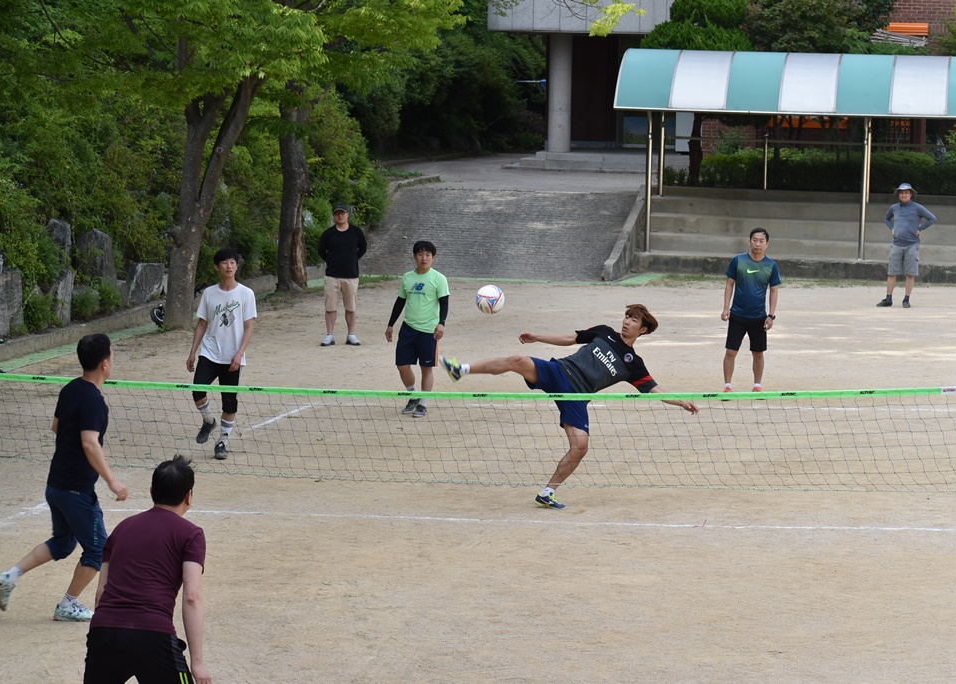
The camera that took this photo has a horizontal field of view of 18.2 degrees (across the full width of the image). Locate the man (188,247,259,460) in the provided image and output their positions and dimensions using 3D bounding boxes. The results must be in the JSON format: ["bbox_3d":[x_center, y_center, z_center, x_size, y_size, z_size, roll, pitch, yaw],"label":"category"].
[{"bbox_3d":[-2.167,0.110,25.350,0.620,1.770,0.550,0,5,-3],"label":"man"}]

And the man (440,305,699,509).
[{"bbox_3d":[0.680,0.483,22.200,1.850,1.510,0.850,2,5,19],"label":"man"}]

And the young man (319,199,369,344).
[{"bbox_3d":[-1.670,-0.841,37.100,0.620,1.760,0.400,1,5,3],"label":"young man"}]

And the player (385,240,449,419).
[{"bbox_3d":[-0.599,-0.129,29.100,0.620,1.700,0.450,2,5,13],"label":"player"}]

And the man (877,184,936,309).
[{"bbox_3d":[6.130,-1.379,42.700,0.800,1.780,0.420,2,5,14],"label":"man"}]

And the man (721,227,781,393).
[{"bbox_3d":[2.773,-0.291,30.300,0.610,1.720,0.360,1,5,5],"label":"man"}]

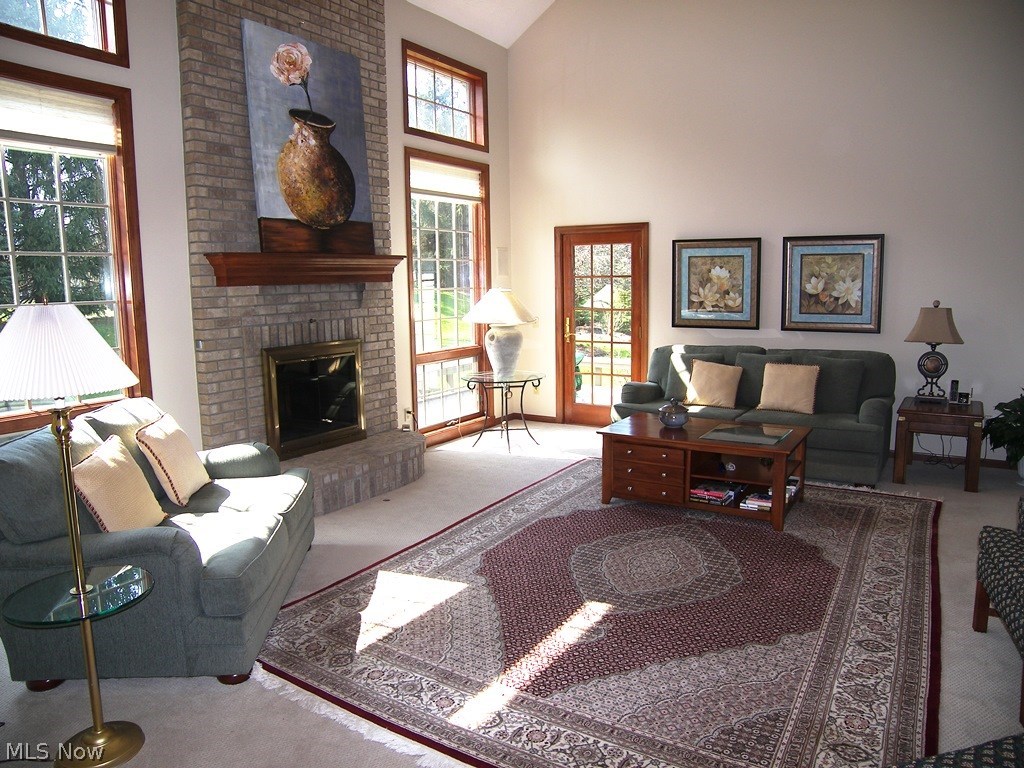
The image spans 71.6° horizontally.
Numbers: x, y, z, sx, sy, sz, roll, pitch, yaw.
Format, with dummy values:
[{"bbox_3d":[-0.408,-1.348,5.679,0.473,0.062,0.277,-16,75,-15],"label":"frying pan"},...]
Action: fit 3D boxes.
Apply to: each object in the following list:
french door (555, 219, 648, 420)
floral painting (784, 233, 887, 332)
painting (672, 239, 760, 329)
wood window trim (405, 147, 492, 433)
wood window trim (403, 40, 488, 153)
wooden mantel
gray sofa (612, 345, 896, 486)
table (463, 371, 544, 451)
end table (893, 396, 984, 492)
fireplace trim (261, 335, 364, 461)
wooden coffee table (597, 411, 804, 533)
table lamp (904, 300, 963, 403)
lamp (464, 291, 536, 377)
[{"bbox_3d":[0.929,-0.582,7.374,1.048,2.087,0.100,4,10,32],"label":"french door"},{"bbox_3d":[2.737,-0.855,6.103,0.799,0.823,0.042,4,10,32],"label":"floral painting"},{"bbox_3d":[1.842,-0.904,6.451,0.807,0.821,0.038,4,10,32],"label":"painting"},{"bbox_3d":[-0.588,-0.843,6.977,0.100,2.680,1.311,4,10,32],"label":"wood window trim"},{"bbox_3d":[-0.591,-2.601,6.519,0.085,0.796,1.289,4,10,32],"label":"wood window trim"},{"bbox_3d":[-1.374,-0.812,5.045,0.185,0.202,1.746,4,10,32],"label":"wooden mantel"},{"bbox_3d":[2.002,0.185,5.864,2.101,0.913,0.963,4,10,32],"label":"gray sofa"},{"bbox_3d":[-0.063,0.258,6.698,0.780,0.664,0.780,-1,9,0],"label":"table"},{"bbox_3d":[3.158,0.432,5.272,0.546,0.537,0.724,4,10,32],"label":"end table"},{"bbox_3d":[-1.486,0.108,5.393,0.070,0.829,0.978,4,10,32],"label":"fireplace trim"},{"bbox_3d":[1.336,0.572,4.952,1.270,0.496,0.777,4,10,32],"label":"wooden coffee table"},{"bbox_3d":[3.171,-0.238,5.336,0.376,0.779,0.277,4,10,32],"label":"table lamp"},{"bbox_3d":[-0.076,-0.472,6.588,0.690,0.824,0.690,-1,9,0],"label":"lamp"}]

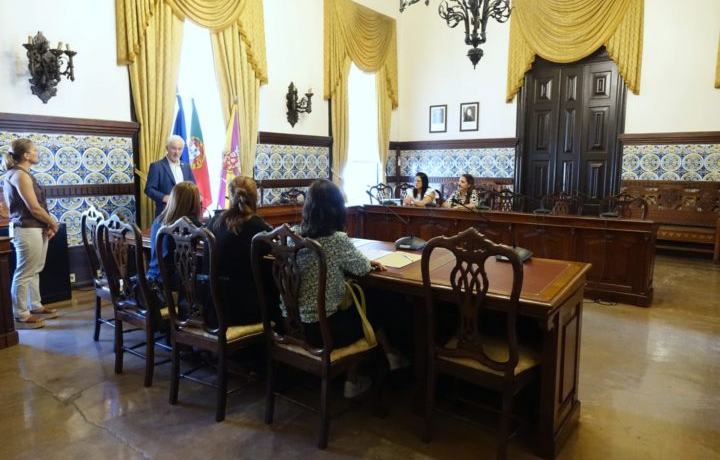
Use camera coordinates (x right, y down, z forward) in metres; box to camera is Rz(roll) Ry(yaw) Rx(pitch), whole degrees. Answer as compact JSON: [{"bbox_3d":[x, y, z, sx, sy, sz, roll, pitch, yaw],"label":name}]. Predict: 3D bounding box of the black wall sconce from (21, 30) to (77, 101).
[{"bbox_3d":[-3.201,-1.683,4.948,0.410,0.730,0.470,6,9,37],"label":"black wall sconce"}]

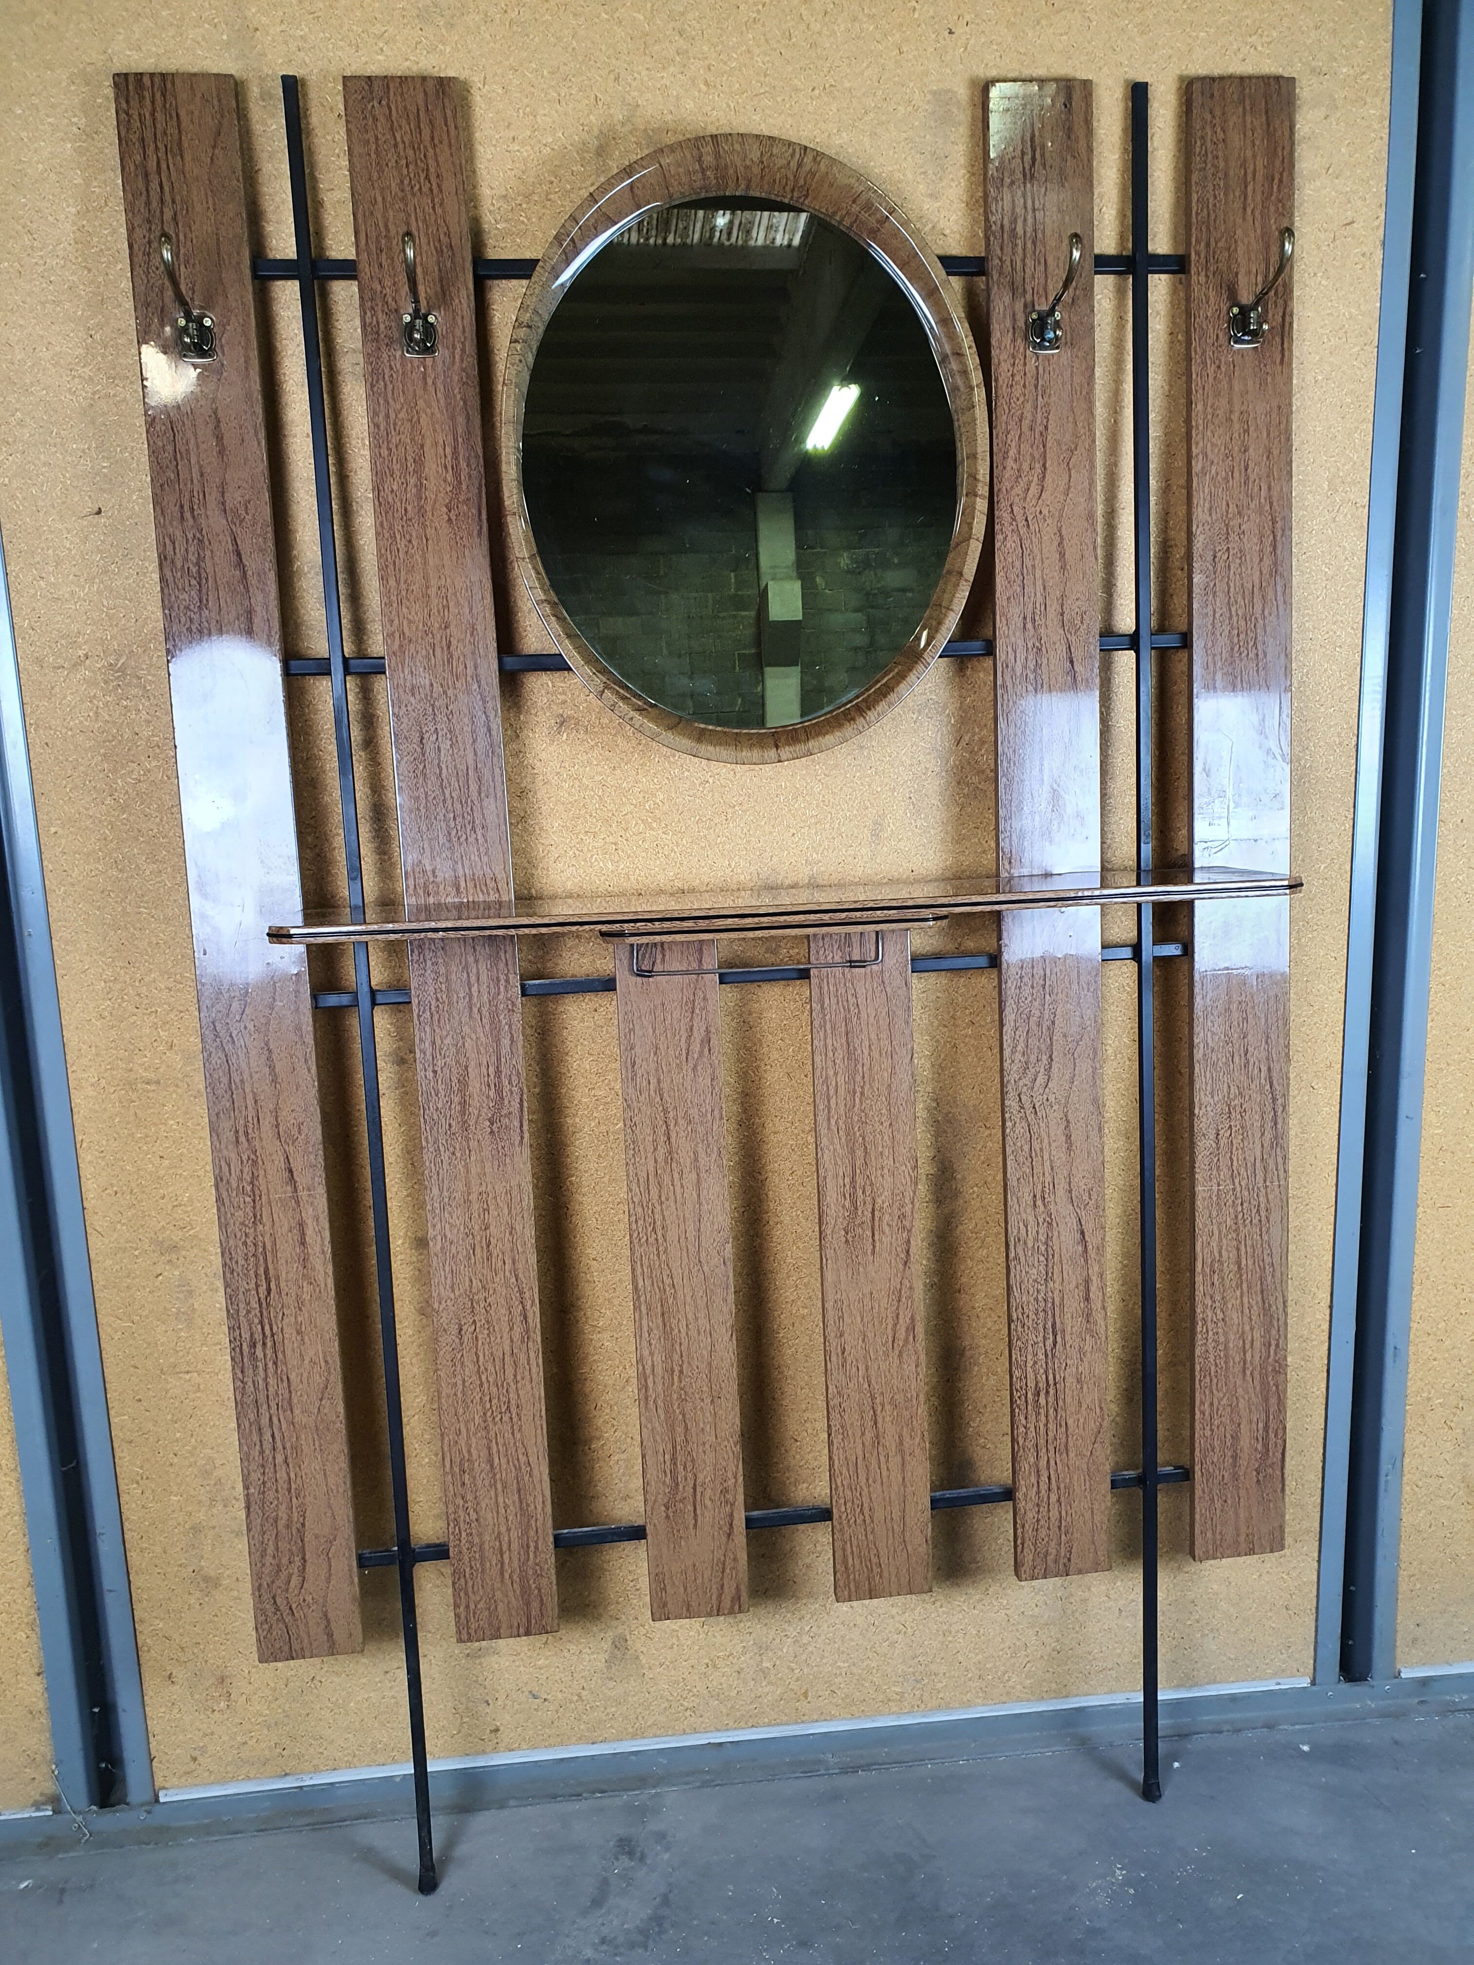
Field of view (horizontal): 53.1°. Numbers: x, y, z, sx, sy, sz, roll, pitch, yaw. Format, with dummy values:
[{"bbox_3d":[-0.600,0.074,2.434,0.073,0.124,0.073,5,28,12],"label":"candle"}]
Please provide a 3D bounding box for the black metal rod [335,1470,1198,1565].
[{"bbox_3d":[0.053,0.561,1.555,0.960,0.013,0.013,-3,8,-6],"label":"black metal rod"}]

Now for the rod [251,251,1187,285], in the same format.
[{"bbox_3d":[-0.002,-0.674,1.390,0.960,0.013,0.013,-3,8,-6],"label":"rod"}]

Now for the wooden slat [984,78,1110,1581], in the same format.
[{"bbox_3d":[0.317,-0.105,1.485,0.098,1.492,0.016,-3,8,-6],"label":"wooden slat"}]

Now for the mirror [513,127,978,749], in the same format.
[{"bbox_3d":[0.014,-0.497,1.392,0.464,0.573,0.030,-3,8,-6],"label":"mirror"}]

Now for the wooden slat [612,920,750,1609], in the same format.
[{"bbox_3d":[-0.054,0.297,1.494,0.099,0.728,0.016,-3,8,-6],"label":"wooden slat"}]

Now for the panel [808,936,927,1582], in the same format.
[{"bbox_3d":[0.138,0.285,1.514,0.098,0.728,0.016,-3,8,-6],"label":"panel"}]

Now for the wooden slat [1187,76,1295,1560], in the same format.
[{"bbox_3d":[0.512,-0.116,1.506,0.102,1.492,0.016,-3,8,-6],"label":"wooden slat"}]

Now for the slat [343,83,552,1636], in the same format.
[{"bbox_3d":[-0.268,-0.070,1.422,0.101,1.492,0.016,-3,8,-6],"label":"slat"}]

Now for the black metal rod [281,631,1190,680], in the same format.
[{"bbox_3d":[0.013,-0.322,1.437,0.960,0.013,0.013,-3,8,-6],"label":"black metal rod"}]

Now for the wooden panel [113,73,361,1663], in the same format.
[{"bbox_3d":[-0.463,-0.059,1.401,0.101,1.492,0.016,-3,8,-6],"label":"wooden panel"}]

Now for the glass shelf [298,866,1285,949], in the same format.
[{"bbox_3d":[0.043,-0.070,1.335,0.912,0.017,0.225,-3,8,-6],"label":"glass shelf"}]

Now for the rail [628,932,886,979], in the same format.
[{"bbox_3d":[0.017,-0.027,1.244,0.212,0.036,0.010,-3,8,-6],"label":"rail"}]

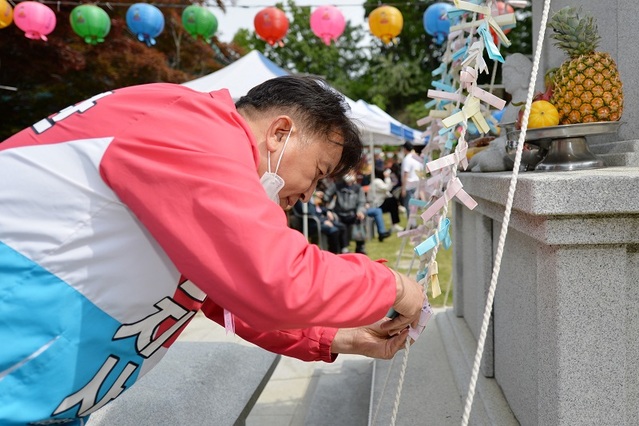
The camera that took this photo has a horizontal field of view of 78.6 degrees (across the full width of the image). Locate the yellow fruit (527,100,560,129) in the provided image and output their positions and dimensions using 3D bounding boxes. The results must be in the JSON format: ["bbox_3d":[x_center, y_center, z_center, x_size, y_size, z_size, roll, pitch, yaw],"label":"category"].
[{"bbox_3d":[0.560,-0.246,0.975,0.070,0.069,0.080,0,7,30],"label":"yellow fruit"}]

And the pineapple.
[{"bbox_3d":[0.661,-0.359,0.970,0.147,0.295,0.142,1,7,34],"label":"pineapple"}]

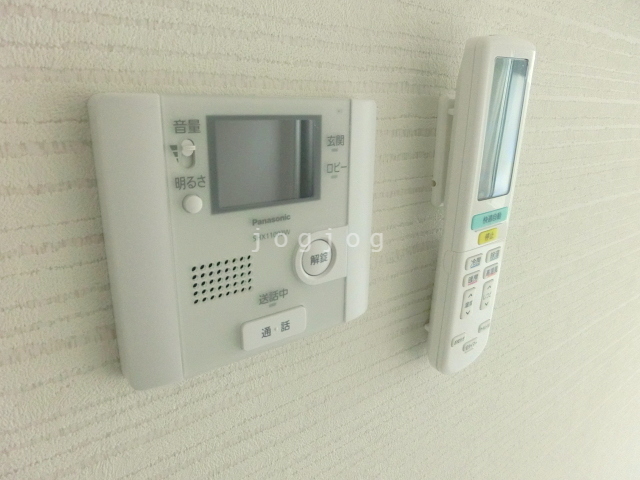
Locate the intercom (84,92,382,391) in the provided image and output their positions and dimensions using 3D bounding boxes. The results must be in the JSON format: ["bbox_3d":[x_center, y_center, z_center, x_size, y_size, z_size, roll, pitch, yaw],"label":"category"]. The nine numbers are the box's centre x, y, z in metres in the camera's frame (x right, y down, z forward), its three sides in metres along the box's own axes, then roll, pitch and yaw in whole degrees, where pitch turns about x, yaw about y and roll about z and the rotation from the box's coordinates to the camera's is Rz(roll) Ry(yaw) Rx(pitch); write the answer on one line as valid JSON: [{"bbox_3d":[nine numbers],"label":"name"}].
[{"bbox_3d":[-0.028,-0.005,0.223,0.144,0.127,0.020,-12,20,-36],"label":"intercom"}]

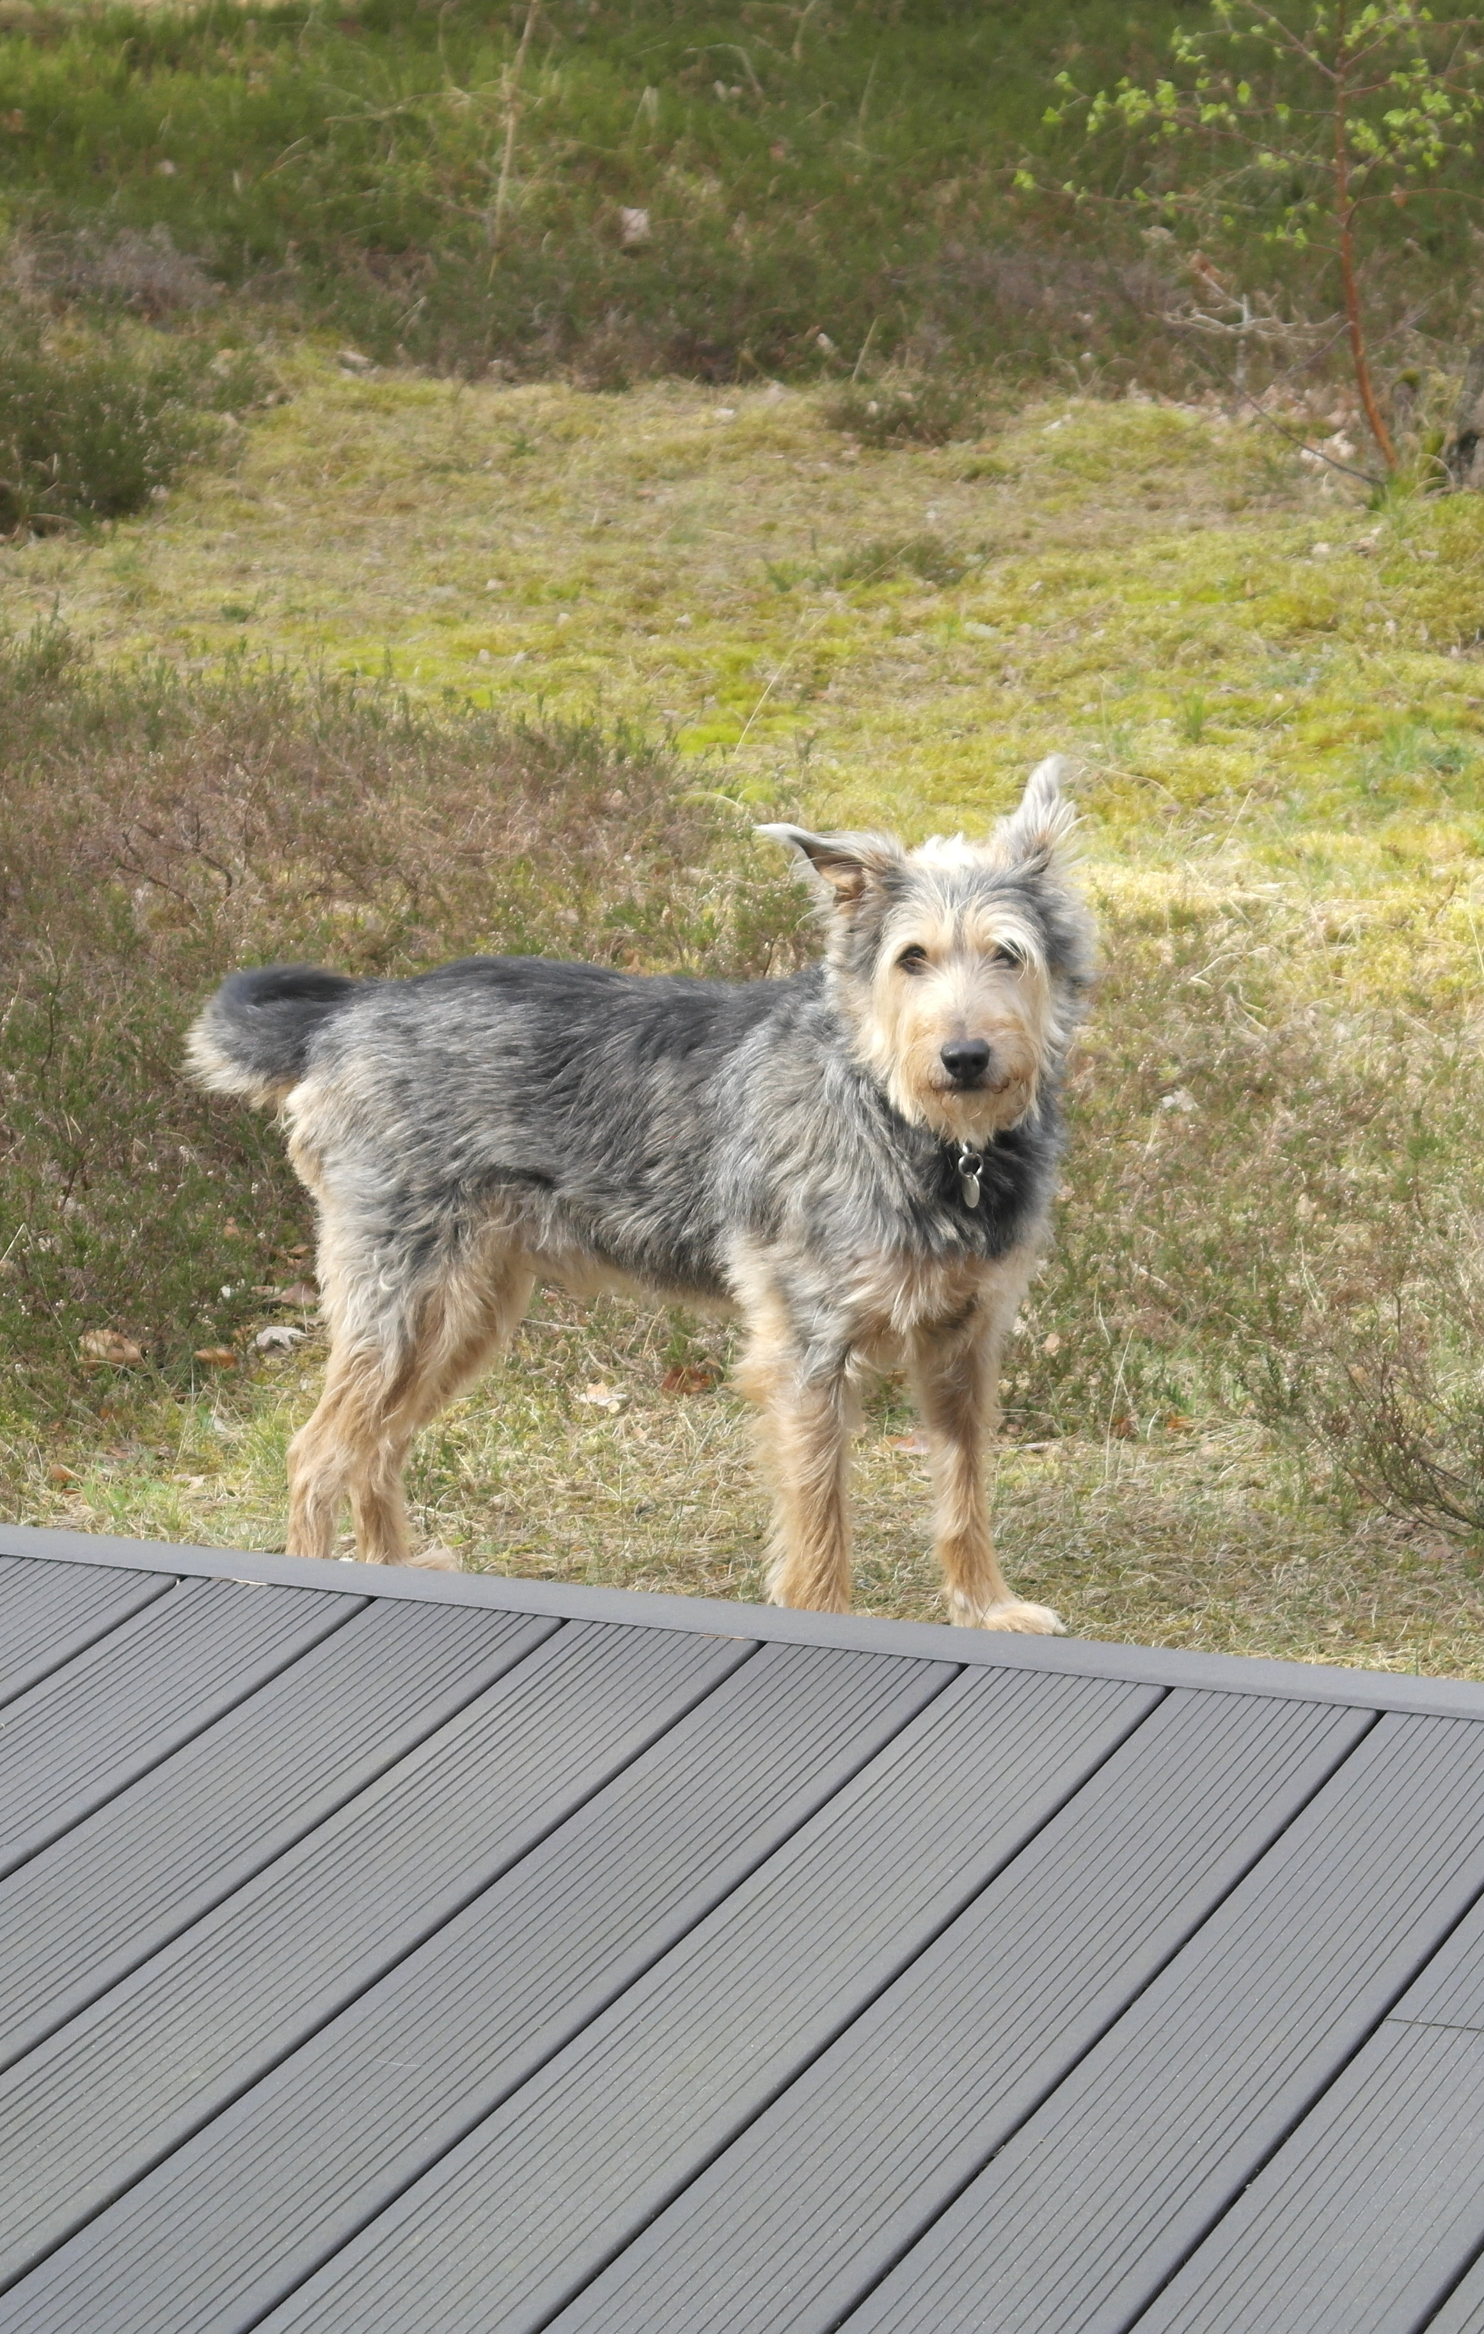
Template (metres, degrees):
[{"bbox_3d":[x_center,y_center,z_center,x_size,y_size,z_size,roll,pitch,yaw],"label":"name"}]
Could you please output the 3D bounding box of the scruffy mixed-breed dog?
[{"bbox_3d":[-0.113,0.004,5.793,0.730,0.665,0.270,8,16,29],"label":"scruffy mixed-breed dog"}]

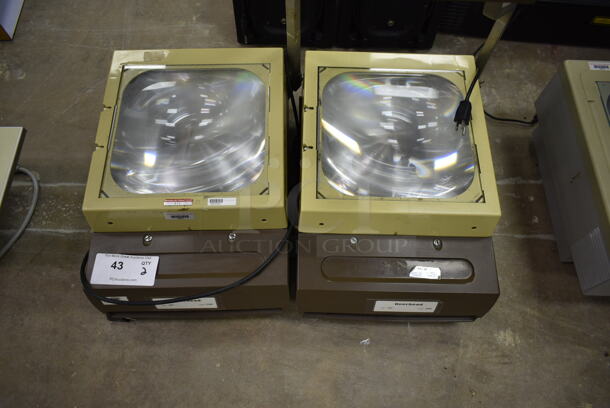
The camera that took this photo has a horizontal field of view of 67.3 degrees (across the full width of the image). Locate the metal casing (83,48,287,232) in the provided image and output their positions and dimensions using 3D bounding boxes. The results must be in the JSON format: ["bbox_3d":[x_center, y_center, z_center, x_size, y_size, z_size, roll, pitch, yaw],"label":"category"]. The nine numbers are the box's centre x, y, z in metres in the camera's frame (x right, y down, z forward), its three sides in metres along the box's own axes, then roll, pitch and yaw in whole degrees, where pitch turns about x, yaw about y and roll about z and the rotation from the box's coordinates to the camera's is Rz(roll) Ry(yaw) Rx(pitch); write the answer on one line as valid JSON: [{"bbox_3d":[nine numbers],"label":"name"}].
[{"bbox_3d":[-0.203,-0.131,0.855,0.333,0.062,0.351,-1,65,-1],"label":"metal casing"}]

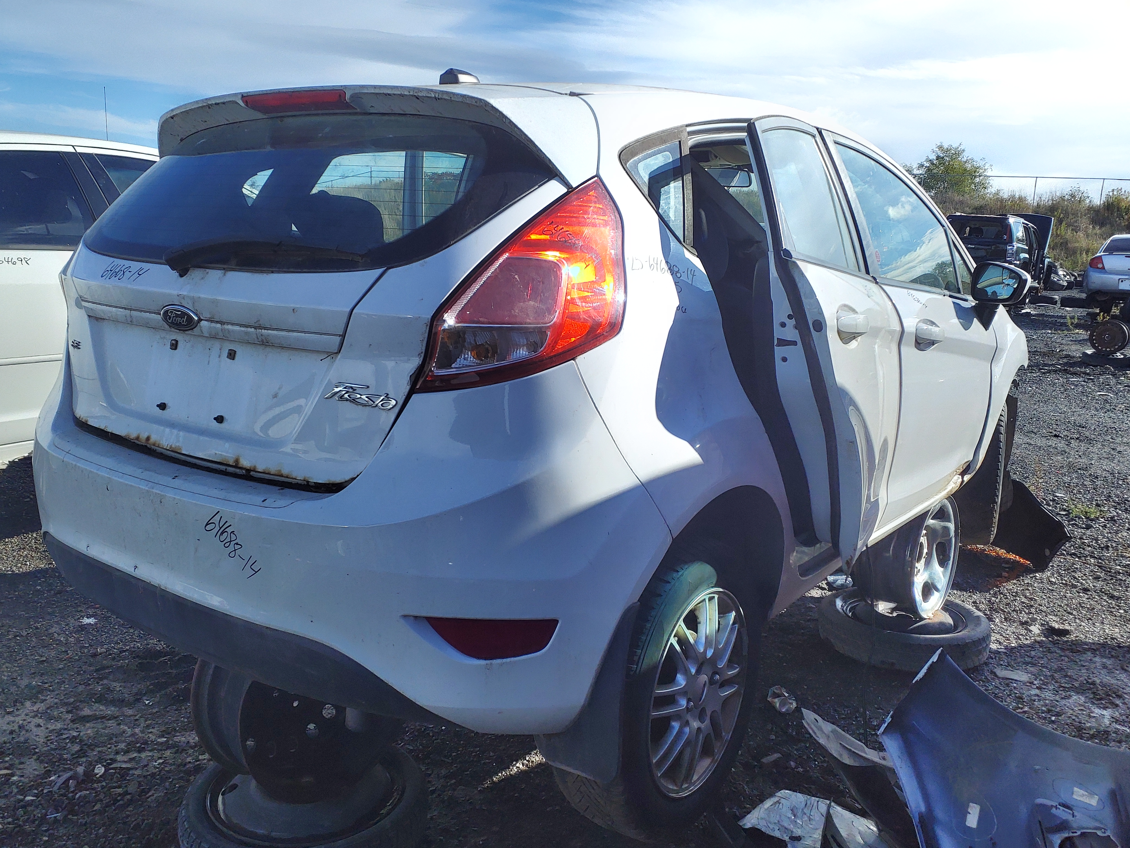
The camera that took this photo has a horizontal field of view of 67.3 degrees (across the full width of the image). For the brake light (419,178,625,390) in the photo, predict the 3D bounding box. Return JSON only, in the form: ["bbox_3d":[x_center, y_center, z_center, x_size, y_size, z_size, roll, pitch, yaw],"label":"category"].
[{"bbox_3d":[-0.045,-0.220,1.296,0.260,0.345,0.330,6,13,22],"label":"brake light"}]

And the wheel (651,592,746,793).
[{"bbox_3d":[0.206,0.516,1.732,0.180,0.415,0.415,10,14,36],"label":"wheel"}]

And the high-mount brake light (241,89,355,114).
[{"bbox_3d":[-0.512,-0.627,1.654,0.325,0.045,0.060,10,14,36],"label":"high-mount brake light"}]

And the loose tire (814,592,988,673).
[{"bbox_3d":[1.227,0.738,3.114,0.600,0.150,0.600,1,10,0],"label":"loose tire"}]

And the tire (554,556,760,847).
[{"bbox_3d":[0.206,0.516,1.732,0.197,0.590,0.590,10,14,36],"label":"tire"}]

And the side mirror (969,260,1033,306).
[{"bbox_3d":[1.518,-0.483,2.953,0.210,0.155,0.125,12,16,41],"label":"side mirror"}]

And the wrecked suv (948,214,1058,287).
[{"bbox_3d":[10.880,-4.330,21.580,1.820,1.700,4.400,11,16,38],"label":"wrecked suv"}]

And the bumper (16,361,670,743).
[{"bbox_3d":[-0.614,0.132,1.698,1.690,0.670,0.460,10,14,36],"label":"bumper"}]

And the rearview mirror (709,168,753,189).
[{"bbox_3d":[0.595,-0.903,3.119,0.045,0.068,0.240,-7,14,-35],"label":"rearview mirror"}]

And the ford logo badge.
[{"bbox_3d":[-0.686,-0.190,1.521,0.118,0.047,0.014,10,14,36],"label":"ford logo badge"}]

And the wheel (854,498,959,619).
[{"bbox_3d":[1.235,0.460,3.044,0.200,0.420,0.420,12,16,41],"label":"wheel"}]

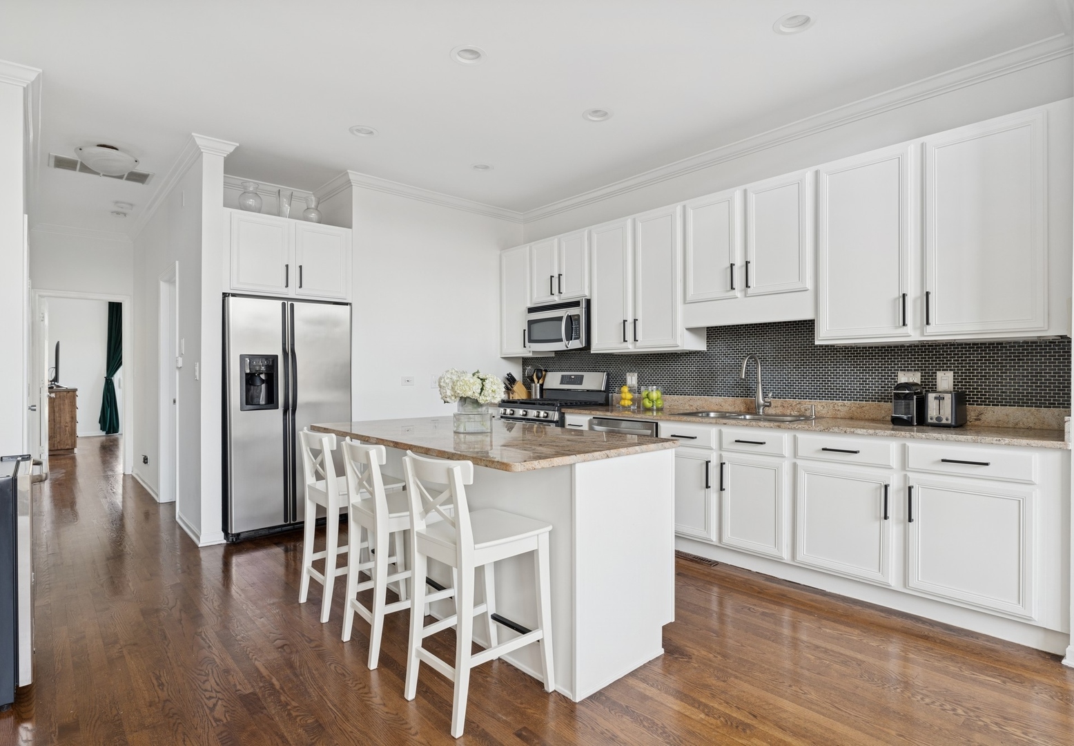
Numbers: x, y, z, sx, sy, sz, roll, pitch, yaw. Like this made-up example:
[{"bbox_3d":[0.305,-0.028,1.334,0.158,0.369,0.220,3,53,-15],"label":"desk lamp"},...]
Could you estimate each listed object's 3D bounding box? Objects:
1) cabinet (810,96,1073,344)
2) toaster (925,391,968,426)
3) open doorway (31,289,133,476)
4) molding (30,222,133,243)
[{"bbox_3d":[2.141,-0.701,3.024,0.345,1.064,1.113,0,0,-42],"label":"cabinet"},{"bbox_3d":[2.199,0.194,2.998,0.255,0.192,0.145,0,0,-45],"label":"toaster"},{"bbox_3d":[-5.228,0.144,6.453,0.891,2.122,0.150,0,0,-42],"label":"open doorway"},{"bbox_3d":[-5.161,-1.586,6.382,0.903,0.082,0.085,0,0,-42],"label":"molding"}]

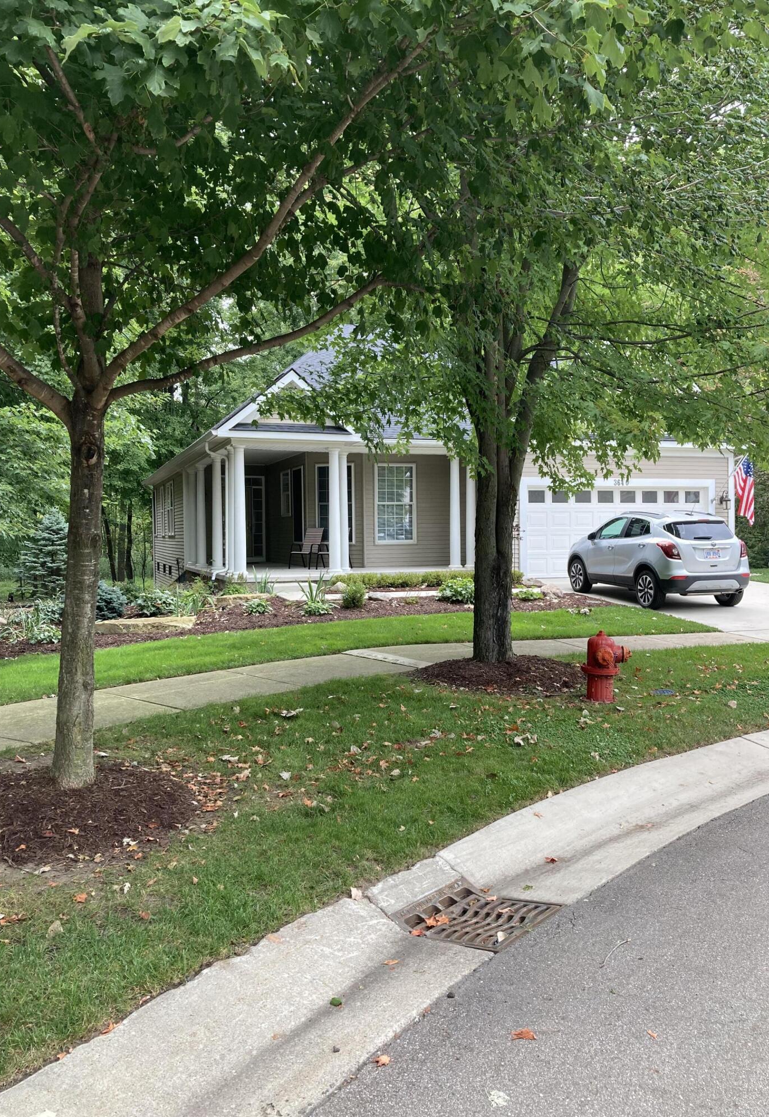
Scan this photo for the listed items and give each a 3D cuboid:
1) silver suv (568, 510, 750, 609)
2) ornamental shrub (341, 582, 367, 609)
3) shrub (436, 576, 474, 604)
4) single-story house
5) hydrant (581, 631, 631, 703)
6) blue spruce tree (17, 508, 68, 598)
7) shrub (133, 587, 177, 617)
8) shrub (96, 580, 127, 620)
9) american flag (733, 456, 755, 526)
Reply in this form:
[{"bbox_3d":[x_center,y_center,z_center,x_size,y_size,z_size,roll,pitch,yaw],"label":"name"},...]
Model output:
[{"bbox_3d":[4.908,-0.067,16.828,1.800,1.660,4.280,-1,5,-14],"label":"silver suv"},{"bbox_3d":[-0.510,0.613,15.100,0.430,0.460,0.430,-1,1,0],"label":"ornamental shrub"},{"bbox_3d":[1.285,0.555,15.750,0.740,0.490,0.720,-1,1,0],"label":"shrub"},{"bbox_3d":[0.173,-2.789,26.571,13.000,6.600,14.800,-1,2,-19],"label":"single-story house"},{"bbox_3d":[1.956,0.941,7.970,0.430,0.640,0.440,-1,1,2],"label":"hydrant"},{"bbox_3d":[-7.390,-0.090,20.000,1.550,2.080,1.550,-1,2,-19],"label":"blue spruce tree"},{"bbox_3d":[-3.607,0.679,14.200,0.680,0.480,0.620,-1,2,-19],"label":"shrub"},{"bbox_3d":[-4.345,0.647,13.950,0.740,0.640,0.740,-1,2,-19],"label":"shrub"},{"bbox_3d":[8.366,-1.572,21.000,0.220,1.620,0.680,-1,2,-19],"label":"american flag"}]

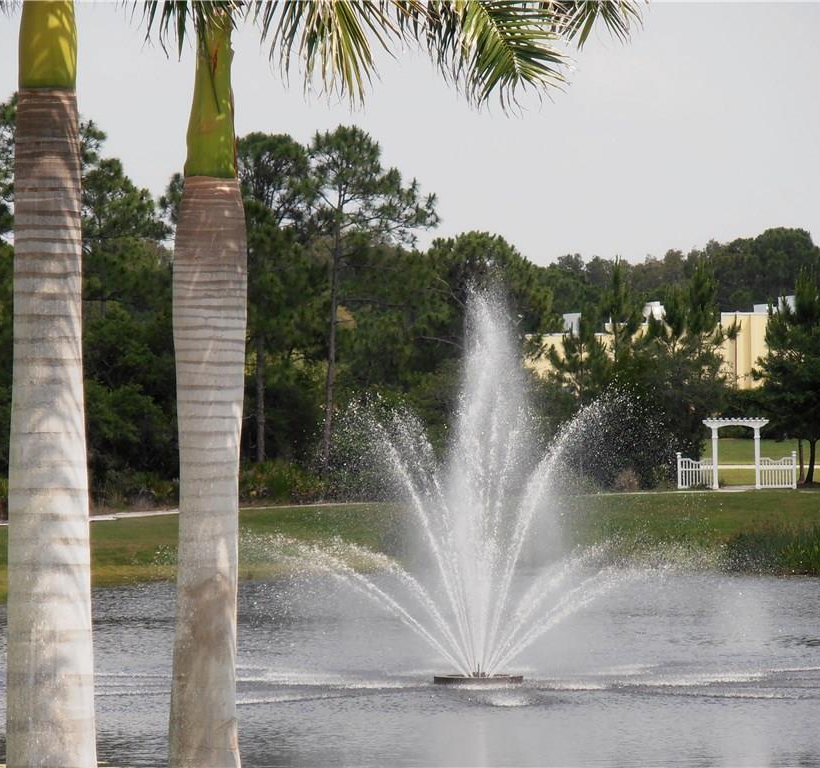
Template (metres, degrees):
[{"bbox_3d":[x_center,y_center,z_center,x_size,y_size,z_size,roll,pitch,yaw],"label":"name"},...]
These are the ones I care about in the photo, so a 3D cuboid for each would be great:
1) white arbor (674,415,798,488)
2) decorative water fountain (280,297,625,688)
[{"bbox_3d":[11.139,2.369,242.000,4.100,2.470,1.100,0,0,2],"label":"white arbor"},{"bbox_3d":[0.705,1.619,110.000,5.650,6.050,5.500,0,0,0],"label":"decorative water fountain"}]

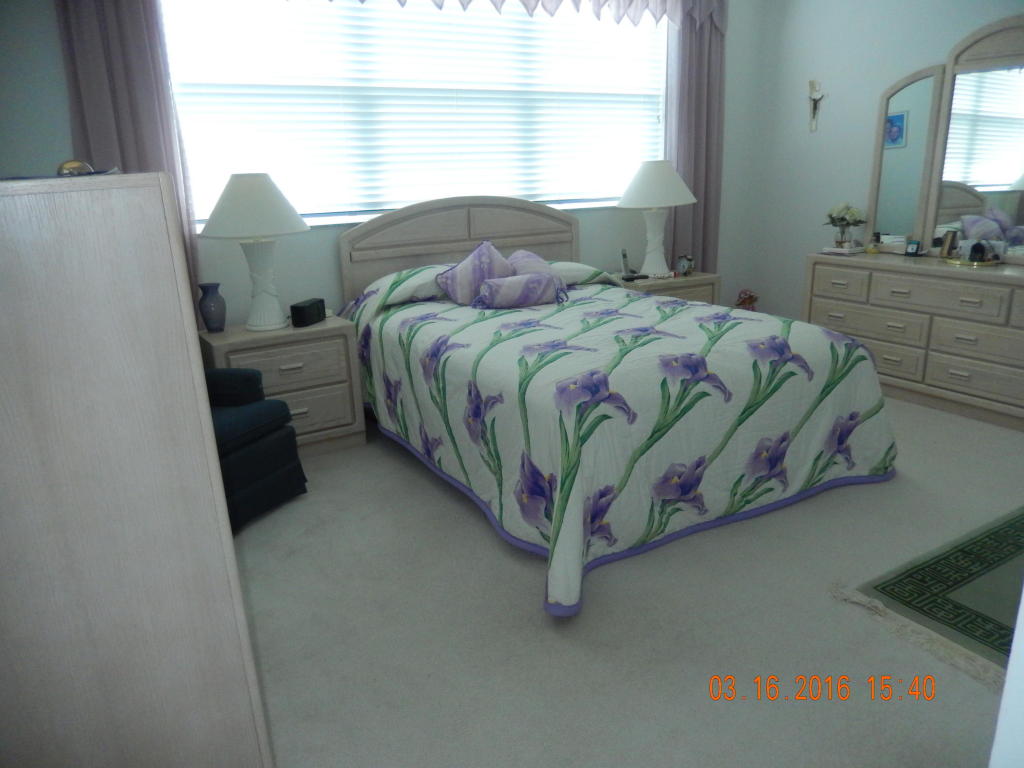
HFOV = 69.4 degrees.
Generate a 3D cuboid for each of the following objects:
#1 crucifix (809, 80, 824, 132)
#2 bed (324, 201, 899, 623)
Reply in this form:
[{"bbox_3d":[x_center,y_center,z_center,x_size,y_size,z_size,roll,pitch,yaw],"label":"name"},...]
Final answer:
[{"bbox_3d":[2.121,-1.934,5.144,0.040,0.340,0.145,-11,18,-28],"label":"crucifix"},{"bbox_3d":[0.341,-0.276,3.680,1.770,1.247,2.280,-11,18,-28],"label":"bed"}]

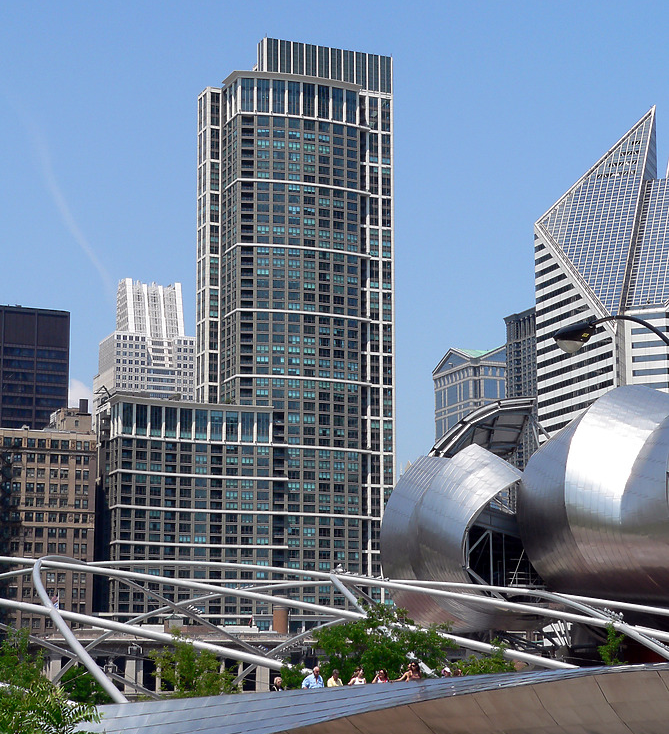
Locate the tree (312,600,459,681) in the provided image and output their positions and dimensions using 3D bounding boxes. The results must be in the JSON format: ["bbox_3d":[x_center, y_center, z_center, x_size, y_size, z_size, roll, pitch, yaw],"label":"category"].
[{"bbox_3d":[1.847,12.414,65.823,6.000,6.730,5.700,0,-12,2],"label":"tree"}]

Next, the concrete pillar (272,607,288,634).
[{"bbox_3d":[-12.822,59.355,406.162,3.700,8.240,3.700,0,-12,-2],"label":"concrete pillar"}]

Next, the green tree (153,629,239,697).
[{"bbox_3d":[-5.245,12.731,64.550,3.500,5.590,3.400,1,-12,-4],"label":"green tree"}]

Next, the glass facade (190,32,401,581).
[{"bbox_3d":[-9.180,1.866,471.520,56.000,192.500,32.000,4,-12,-20],"label":"glass facade"}]

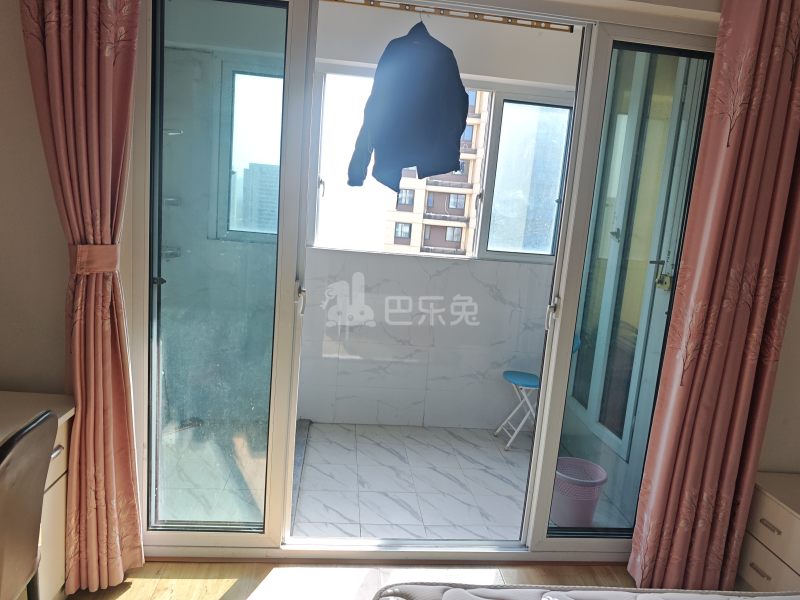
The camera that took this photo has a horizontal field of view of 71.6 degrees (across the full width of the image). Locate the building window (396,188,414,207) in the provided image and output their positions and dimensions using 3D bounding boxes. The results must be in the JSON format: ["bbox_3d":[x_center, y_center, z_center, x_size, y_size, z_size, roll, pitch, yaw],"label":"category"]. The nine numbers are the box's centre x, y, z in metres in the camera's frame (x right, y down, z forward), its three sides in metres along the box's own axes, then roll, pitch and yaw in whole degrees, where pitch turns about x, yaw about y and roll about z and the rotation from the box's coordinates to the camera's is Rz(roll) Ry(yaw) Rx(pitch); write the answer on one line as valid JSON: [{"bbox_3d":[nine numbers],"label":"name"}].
[{"bbox_3d":[0.497,-8.779,47.527,1.480,1.320,0.150,4,9,-6],"label":"building window"}]

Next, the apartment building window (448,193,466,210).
[{"bbox_3d":[5.214,-8.932,50.300,1.470,1.420,0.150,5,9,-3],"label":"apartment building window"}]

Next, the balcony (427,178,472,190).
[{"bbox_3d":[4.341,-10.020,48.095,3.950,0.650,1.100,4,9,-6],"label":"balcony"}]

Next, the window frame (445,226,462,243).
[{"bbox_3d":[4.852,-5.892,49.753,1.460,1.300,0.150,4,9,-6],"label":"window frame"}]

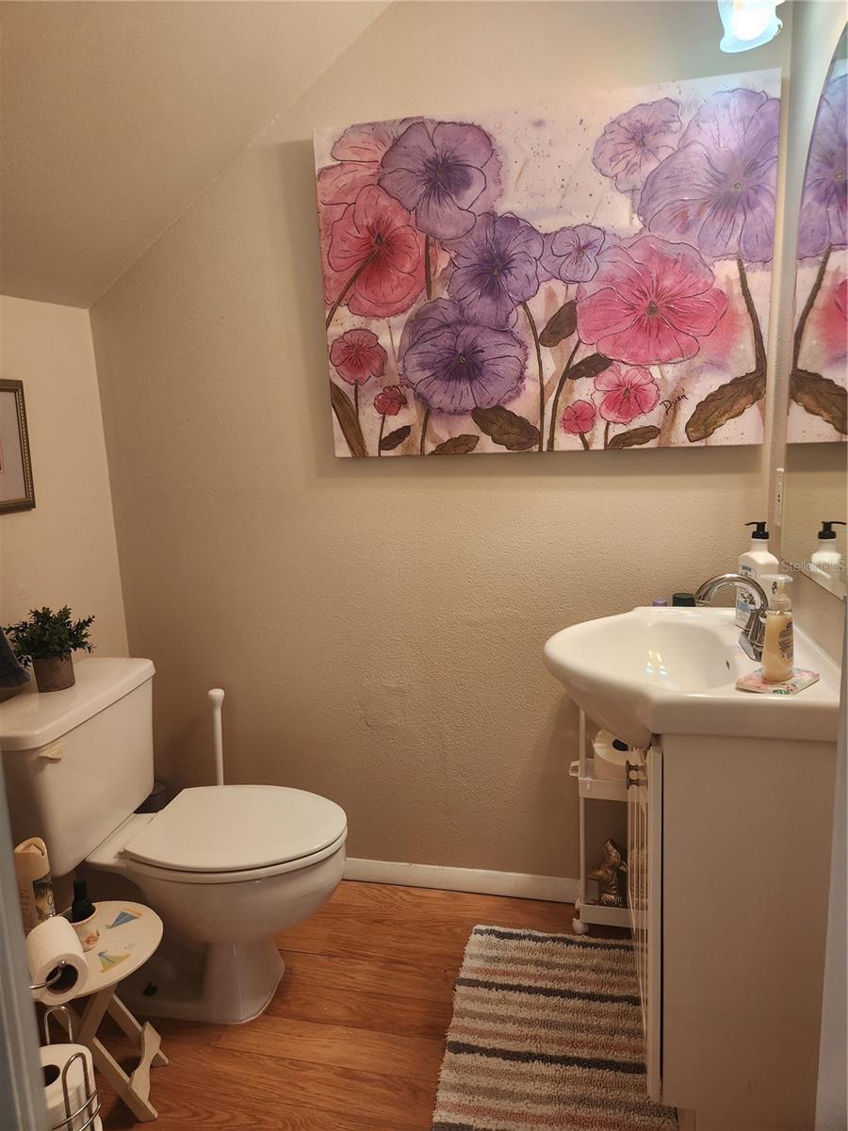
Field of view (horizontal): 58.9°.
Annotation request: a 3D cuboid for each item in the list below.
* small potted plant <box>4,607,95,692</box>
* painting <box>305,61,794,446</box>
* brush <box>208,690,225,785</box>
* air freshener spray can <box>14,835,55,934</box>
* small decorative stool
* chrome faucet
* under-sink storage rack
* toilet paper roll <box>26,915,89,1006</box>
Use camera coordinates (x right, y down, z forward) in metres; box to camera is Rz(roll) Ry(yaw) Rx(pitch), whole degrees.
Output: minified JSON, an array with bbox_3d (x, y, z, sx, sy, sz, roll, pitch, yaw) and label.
[{"bbox_3d":[-0.882,0.192,1.762,0.200,0.185,0.180,-8,12,-27],"label":"small potted plant"},{"bbox_3d":[0.257,-0.652,1.744,1.014,0.766,0.035,0,11,13],"label":"painting"},{"bbox_3d":[-0.579,0.636,2.110,0.110,0.615,0.110,0,11,13],"label":"brush"},{"bbox_3d":[-0.723,0.622,1.405,0.057,0.213,0.057,-5,11,-15],"label":"air freshener spray can"},{"bbox_3d":[-0.658,0.903,1.502,0.280,0.325,0.280,-4,11,-7],"label":"small decorative stool"},{"bbox_3d":[0.582,0.083,1.399,0.155,0.146,0.160,0,11,13],"label":"chrome faucet"},{"bbox_3d":[0.564,0.564,1.856,0.410,0.760,0.140,0,11,13],"label":"under-sink storage rack"},{"bbox_3d":[-0.525,0.562,1.072,0.071,0.071,0.104,-10,13,-36],"label":"toilet paper roll"}]

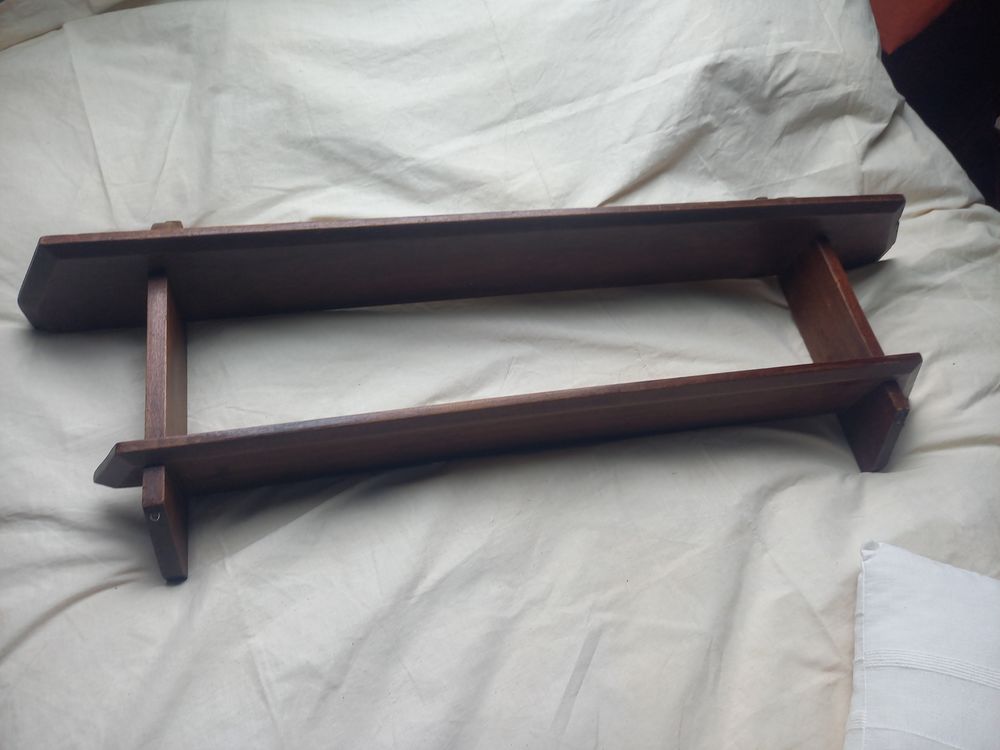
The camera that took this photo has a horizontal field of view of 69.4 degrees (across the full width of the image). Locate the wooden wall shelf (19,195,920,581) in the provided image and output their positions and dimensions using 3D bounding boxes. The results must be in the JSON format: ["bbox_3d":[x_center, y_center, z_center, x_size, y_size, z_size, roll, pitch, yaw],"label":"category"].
[{"bbox_3d":[0.033,-0.053,0.686,0.888,0.133,0.356,-6,64,-13],"label":"wooden wall shelf"}]

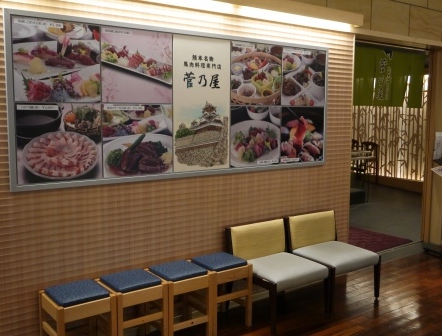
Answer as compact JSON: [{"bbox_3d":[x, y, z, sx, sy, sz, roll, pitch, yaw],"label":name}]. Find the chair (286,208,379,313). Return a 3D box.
[{"bbox_3d":[0.858,0.700,3.781,0.536,0.620,0.517,-4,7,-34],"label":"chair"}]

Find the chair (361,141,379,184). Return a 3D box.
[{"bbox_3d":[2.621,-0.076,9.243,0.500,0.790,0.480,-3,7,-28],"label":"chair"}]

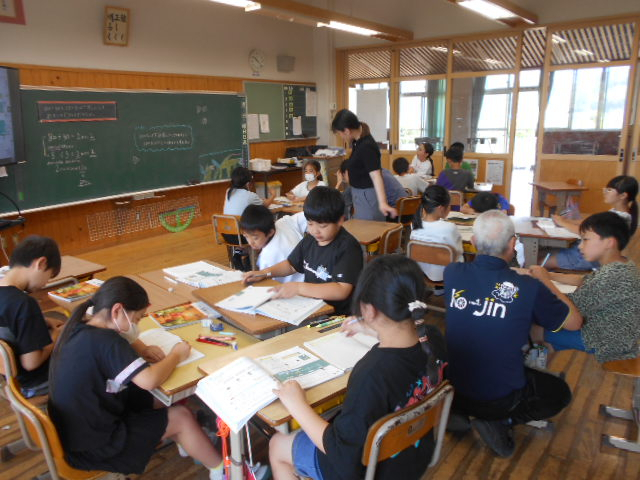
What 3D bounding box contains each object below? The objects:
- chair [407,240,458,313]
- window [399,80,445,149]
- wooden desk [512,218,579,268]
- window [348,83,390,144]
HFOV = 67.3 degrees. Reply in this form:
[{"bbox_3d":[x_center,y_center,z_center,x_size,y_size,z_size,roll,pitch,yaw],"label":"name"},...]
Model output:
[{"bbox_3d":[0.860,0.292,3.400,0.370,0.680,0.440,8,17,32],"label":"chair"},{"bbox_3d":[1.663,-2.017,7.841,0.858,1.129,0.060,10,18,36],"label":"window"},{"bbox_3d":[1.667,0.238,3.532,0.418,0.673,0.622,5,16,25],"label":"wooden desk"},{"bbox_3d":[0.838,-2.136,8.306,0.880,1.130,0.060,10,18,38],"label":"window"}]

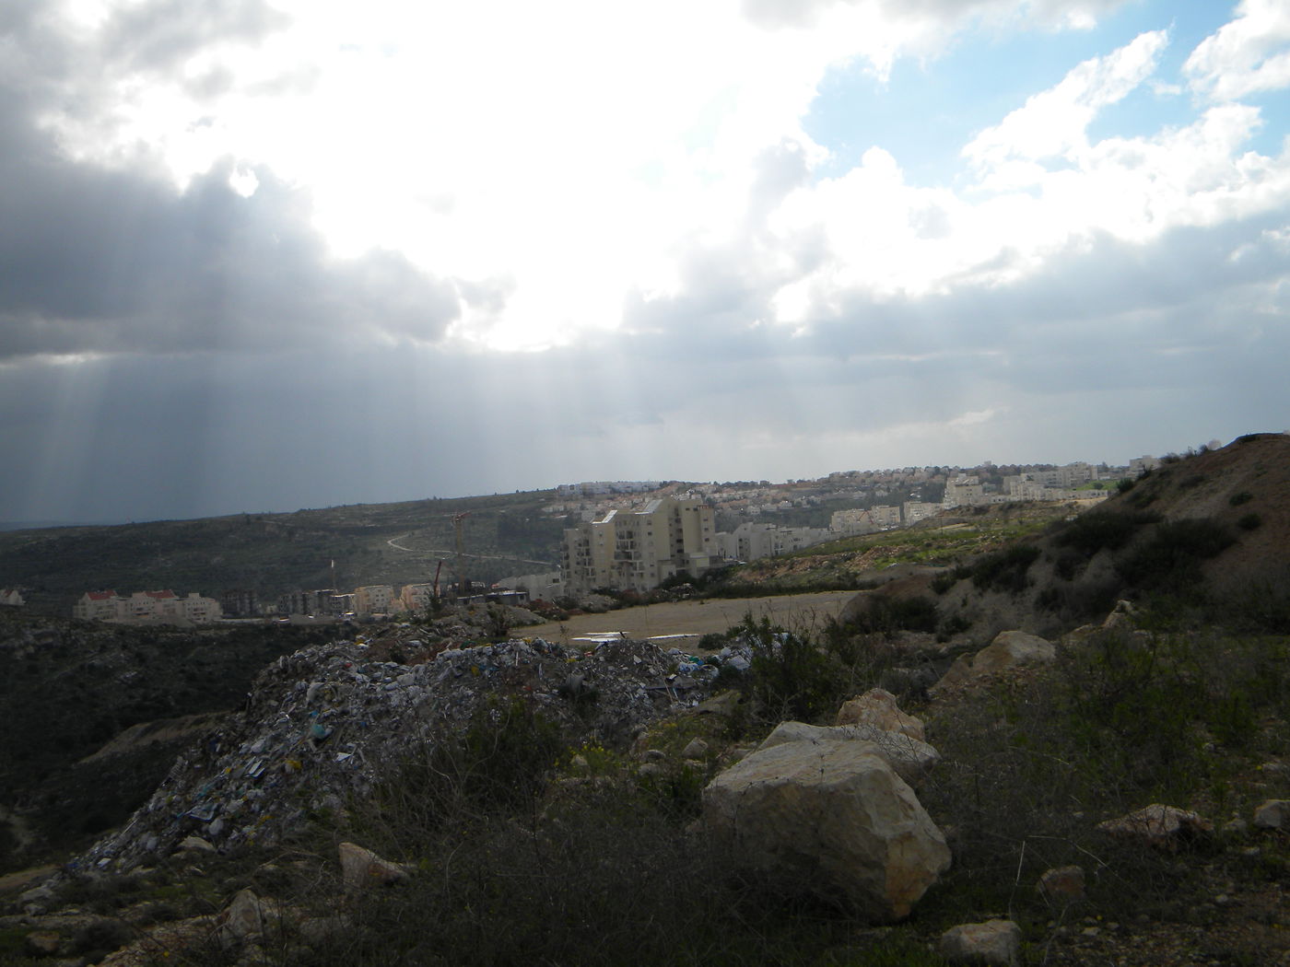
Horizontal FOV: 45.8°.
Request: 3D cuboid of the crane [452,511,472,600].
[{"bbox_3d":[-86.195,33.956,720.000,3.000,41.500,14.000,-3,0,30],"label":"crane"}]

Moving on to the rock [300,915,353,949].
[{"bbox_3d":[-1.336,1.876,6.400,0.200,0.130,0.160,-3,0,-12],"label":"rock"}]

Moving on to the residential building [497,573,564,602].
[{"bbox_3d":[-33.230,29.892,440.000,20.000,10.000,14.000,-3,0,10],"label":"residential building"}]

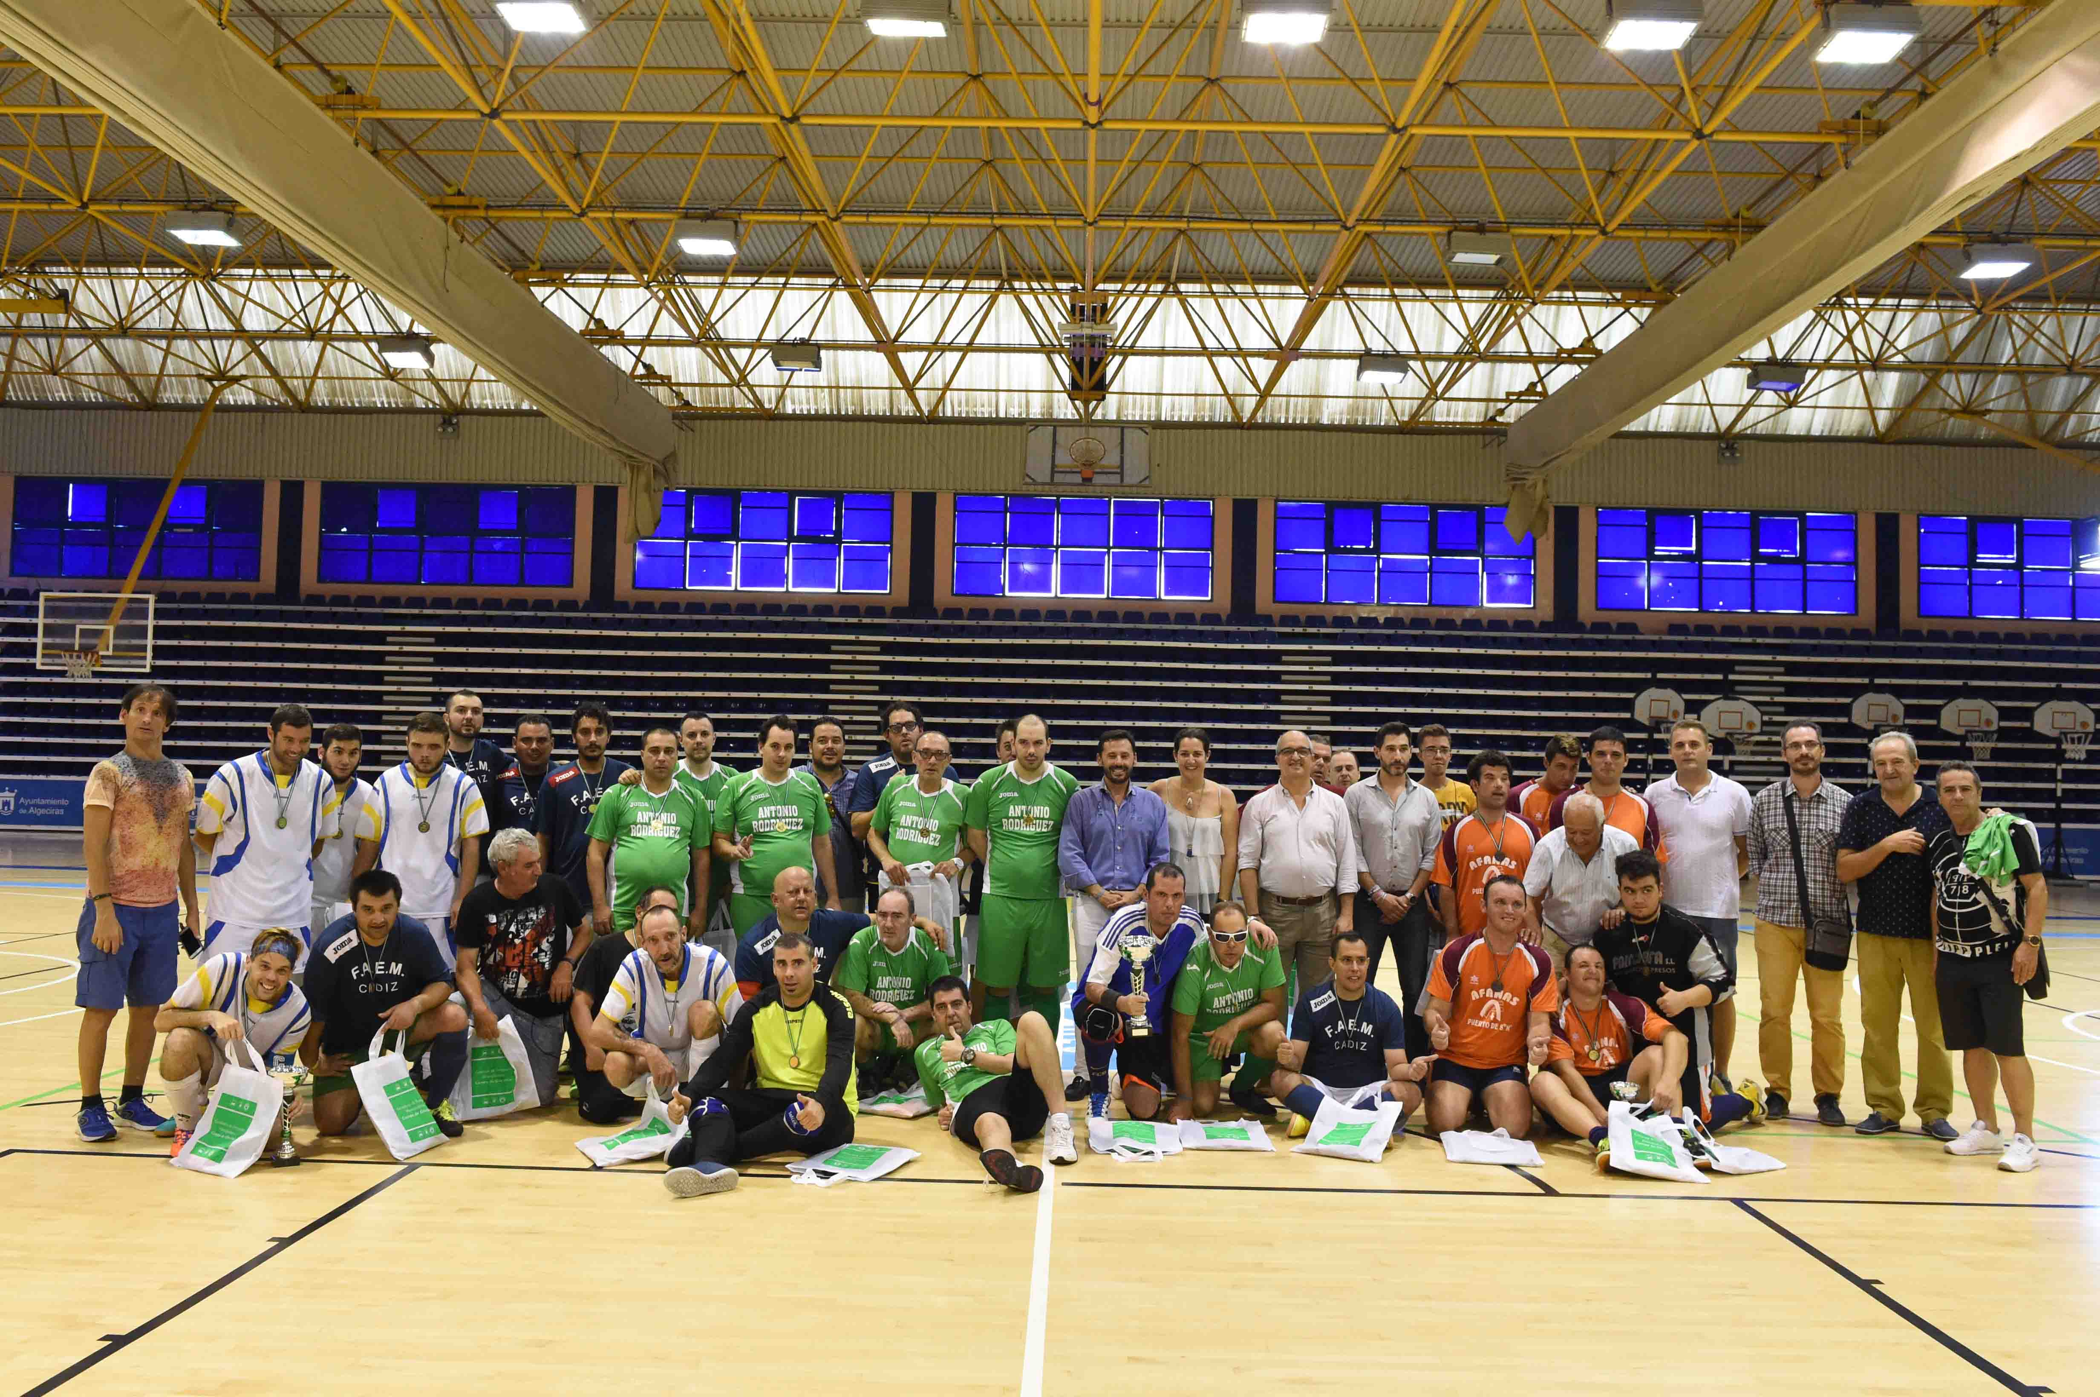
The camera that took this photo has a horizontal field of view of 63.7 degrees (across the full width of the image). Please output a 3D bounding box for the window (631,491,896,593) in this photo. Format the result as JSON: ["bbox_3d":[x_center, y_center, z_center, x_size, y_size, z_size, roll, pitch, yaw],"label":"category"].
[{"bbox_3d":[-5.069,-2.799,29.824,4.570,1.820,0.150,1,-2,1],"label":"window"}]

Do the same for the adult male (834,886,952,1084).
[{"bbox_3d":[-0.739,1.373,8.062,0.560,0.938,0.650,1,-2,-4],"label":"adult male"}]

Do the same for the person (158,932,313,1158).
[{"bbox_3d":[-3.153,1.307,6.574,0.580,0.840,0.660,2,-3,-17],"label":"person"}]

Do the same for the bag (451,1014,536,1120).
[{"bbox_3d":[-2.331,1.550,7.092,0.370,0.440,0.100,2,-3,-16],"label":"bag"}]

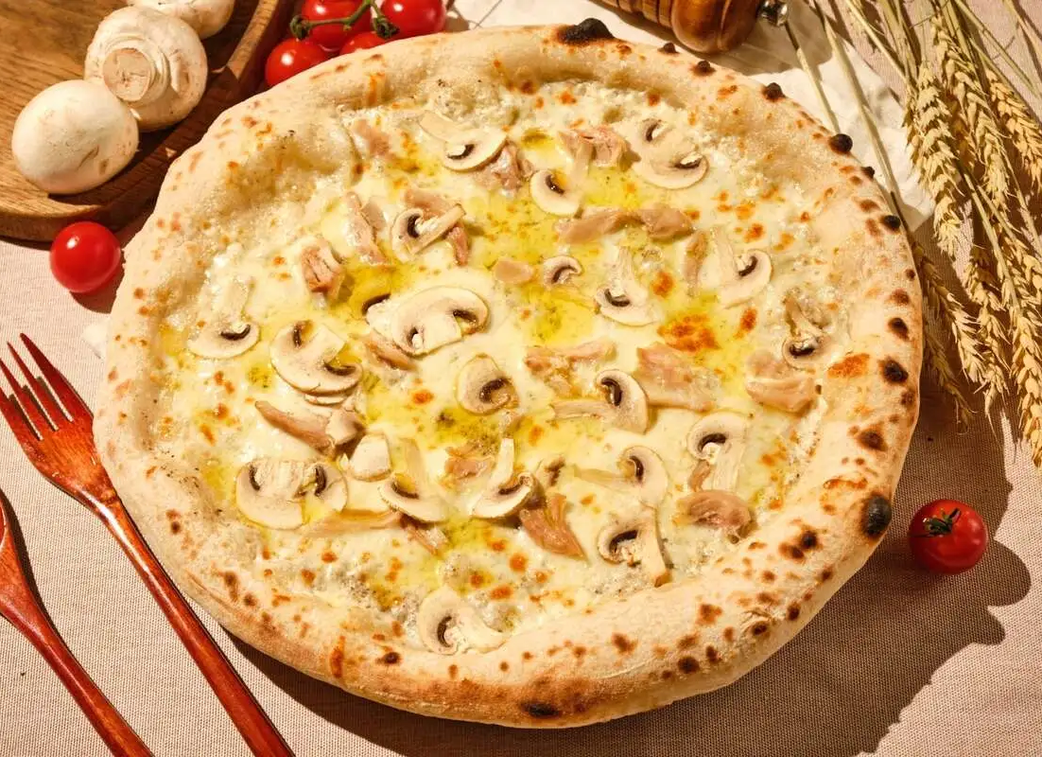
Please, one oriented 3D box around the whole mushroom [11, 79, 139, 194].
[{"bbox_3d":[-0.182,-0.099,0.783,0.051,0.043,0.051,0,62,2],"label":"whole mushroom"}]

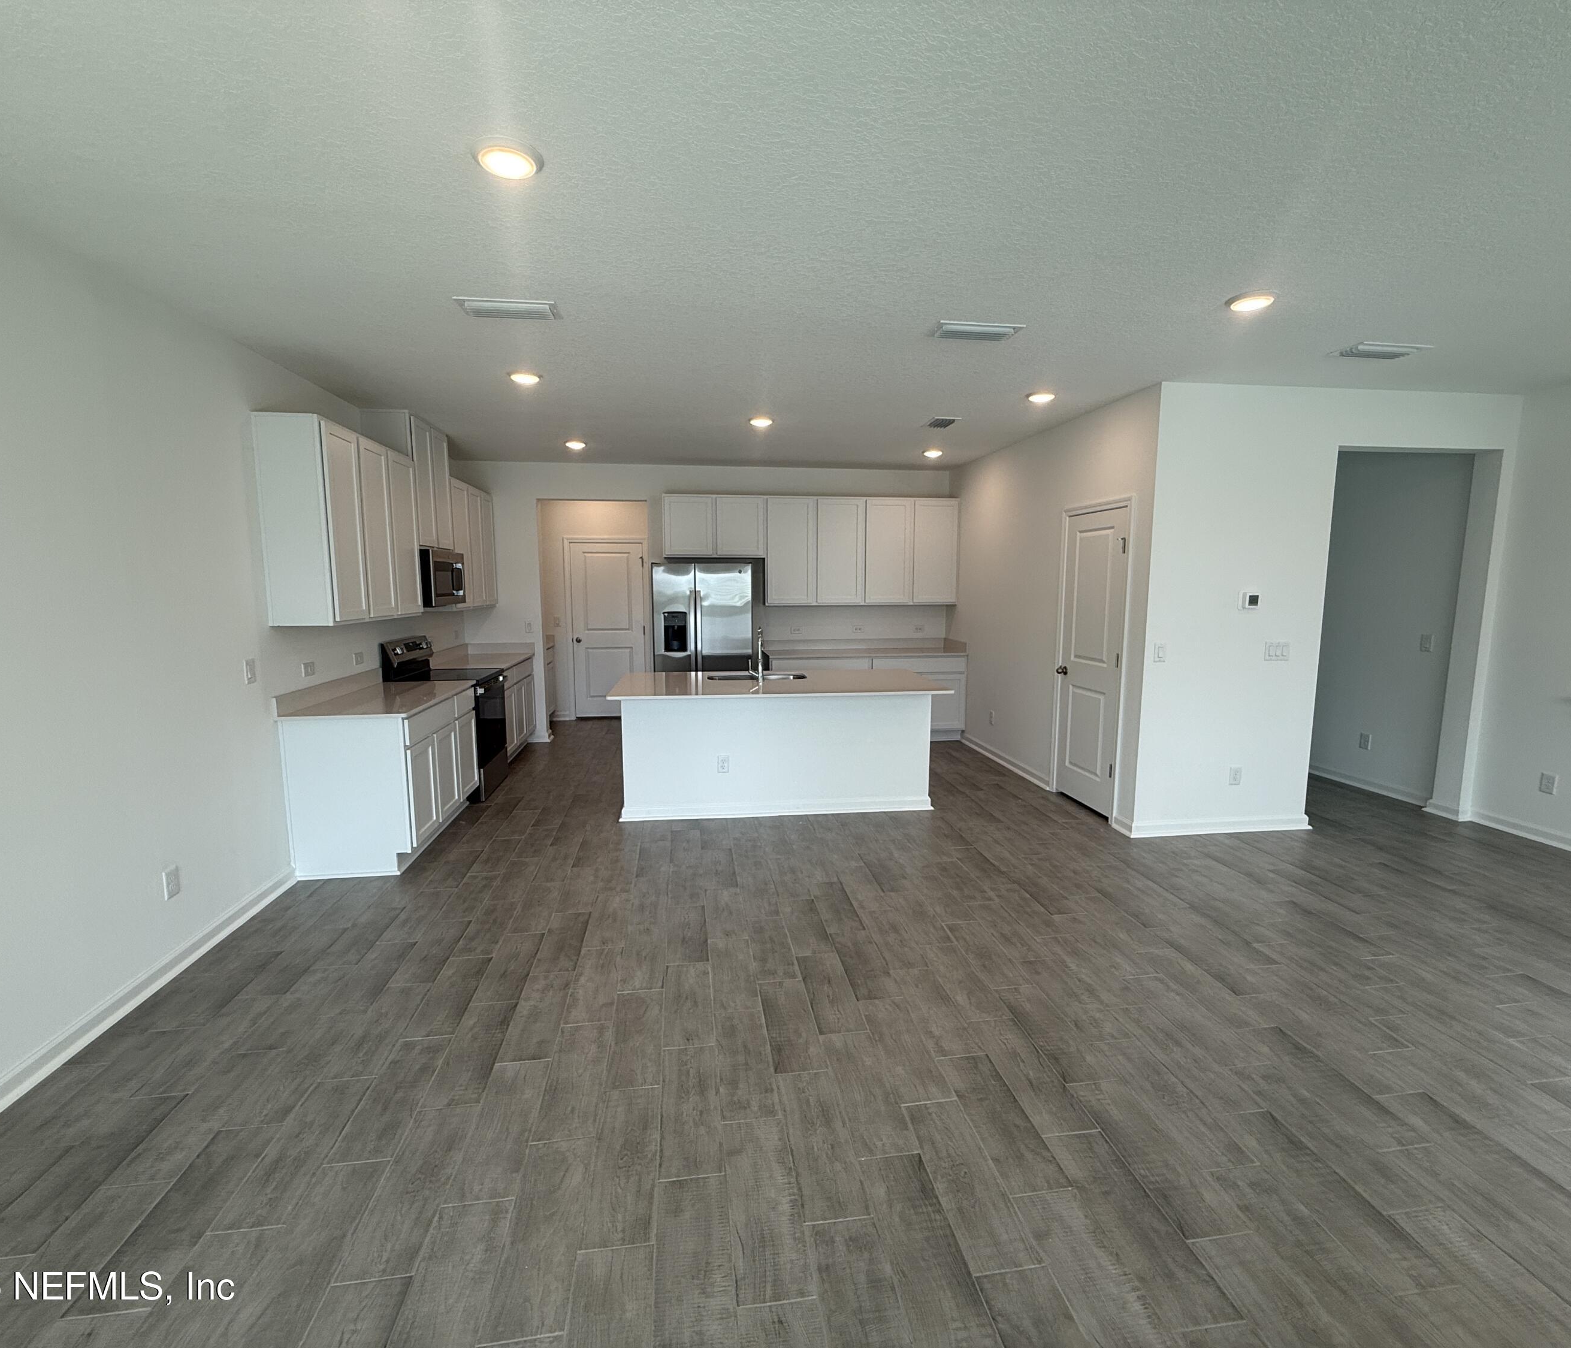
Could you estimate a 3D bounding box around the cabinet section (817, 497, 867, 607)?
[{"bbox_3d":[0.529,-1.227,7.357,0.495,1.058,0.324,-1,7,-8],"label":"cabinet section"}]

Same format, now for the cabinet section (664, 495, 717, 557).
[{"bbox_3d":[-0.934,-1.434,7.121,0.484,0.586,0.324,-1,7,-8],"label":"cabinet section"}]

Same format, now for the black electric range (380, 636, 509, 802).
[{"bbox_3d":[-2.543,0.321,5.569,0.667,1.171,0.757,-1,7,-8],"label":"black electric range"}]

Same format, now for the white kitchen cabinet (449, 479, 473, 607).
[{"bbox_3d":[-2.826,-1.060,5.991,0.326,1.068,0.403,-1,7,-8],"label":"white kitchen cabinet"}]

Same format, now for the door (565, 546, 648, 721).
[{"bbox_3d":[-2.049,-0.487,8.496,0.827,2.026,0.049,-1,7,-8],"label":"door"}]

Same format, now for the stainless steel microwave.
[{"bbox_3d":[-2.713,-0.715,5.457,0.399,0.397,0.761,-1,7,-8],"label":"stainless steel microwave"}]

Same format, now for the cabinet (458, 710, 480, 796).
[{"bbox_3d":[-2.491,0.564,4.996,0.609,0.632,0.423,-1,7,-8],"label":"cabinet"}]

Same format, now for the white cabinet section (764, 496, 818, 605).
[{"bbox_3d":[0.035,-1.218,7.287,0.504,1.058,0.324,-1,7,-8],"label":"white cabinet section"}]

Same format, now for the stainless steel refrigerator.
[{"bbox_3d":[-0.802,-0.170,7.087,0.897,1.767,0.753,-1,7,-8],"label":"stainless steel refrigerator"}]

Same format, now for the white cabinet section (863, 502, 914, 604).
[{"bbox_3d":[1.016,-1.236,7.426,0.489,1.058,0.324,-1,7,-8],"label":"white cabinet section"}]

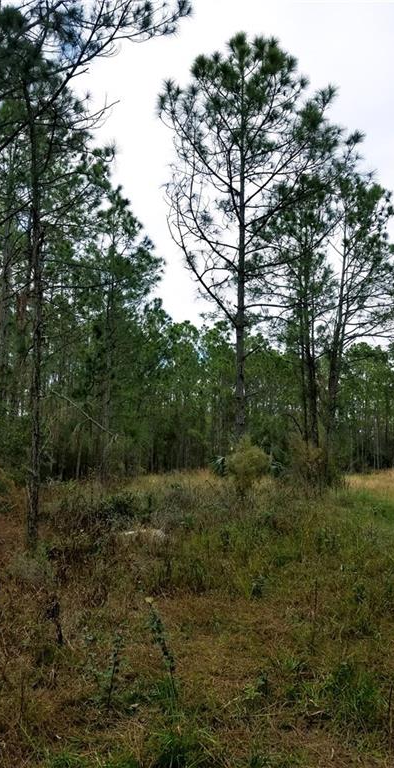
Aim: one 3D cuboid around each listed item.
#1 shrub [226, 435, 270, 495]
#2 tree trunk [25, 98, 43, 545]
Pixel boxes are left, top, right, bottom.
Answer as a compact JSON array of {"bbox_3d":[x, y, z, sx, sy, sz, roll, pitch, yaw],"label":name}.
[{"bbox_3d":[1.673,2.743,19.108,1.458,2.051,1.458,-1,-7,5],"label":"shrub"},{"bbox_3d":[-2.555,-1.105,9.002,0.250,7.297,0.250,0,-7,-16],"label":"tree trunk"}]

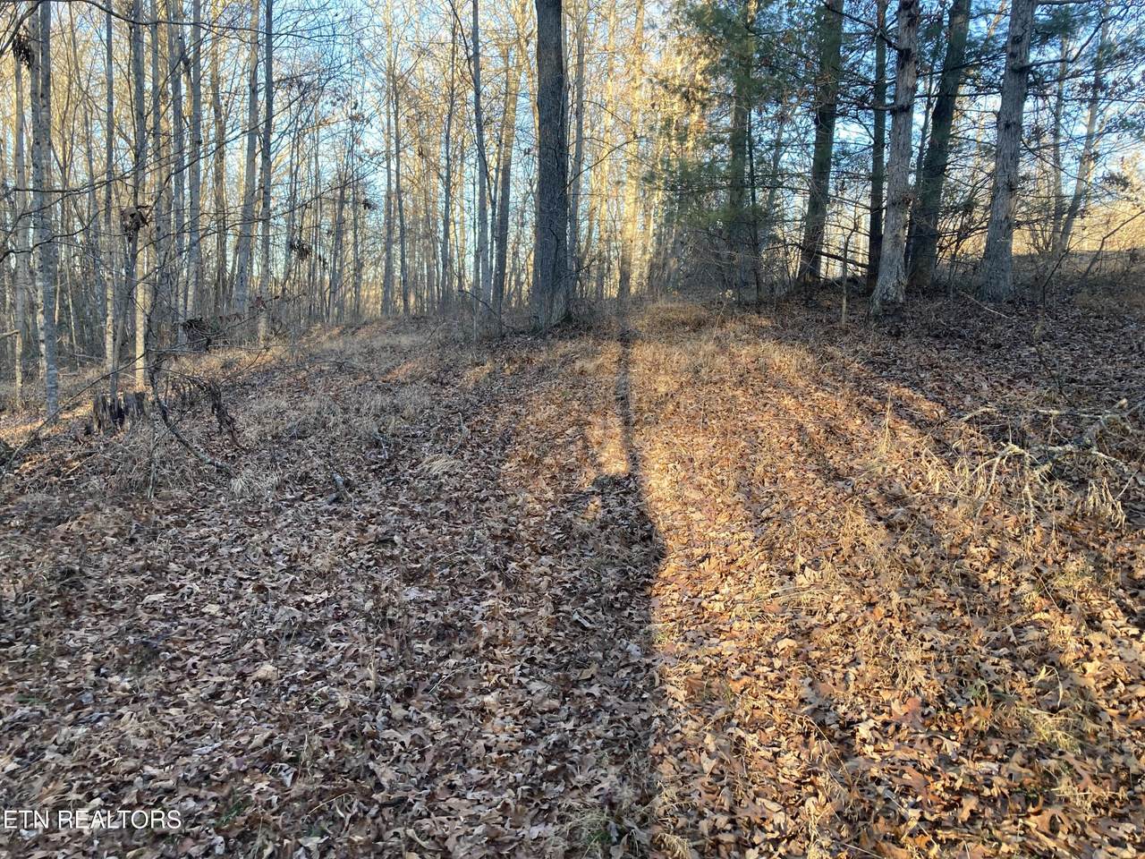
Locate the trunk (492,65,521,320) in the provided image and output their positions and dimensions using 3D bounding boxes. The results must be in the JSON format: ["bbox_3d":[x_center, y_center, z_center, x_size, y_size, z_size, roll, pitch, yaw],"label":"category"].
[{"bbox_3d":[-1.252,-4.505,17.725,0.270,5.040,0.250,5,6,0],"label":"trunk"}]

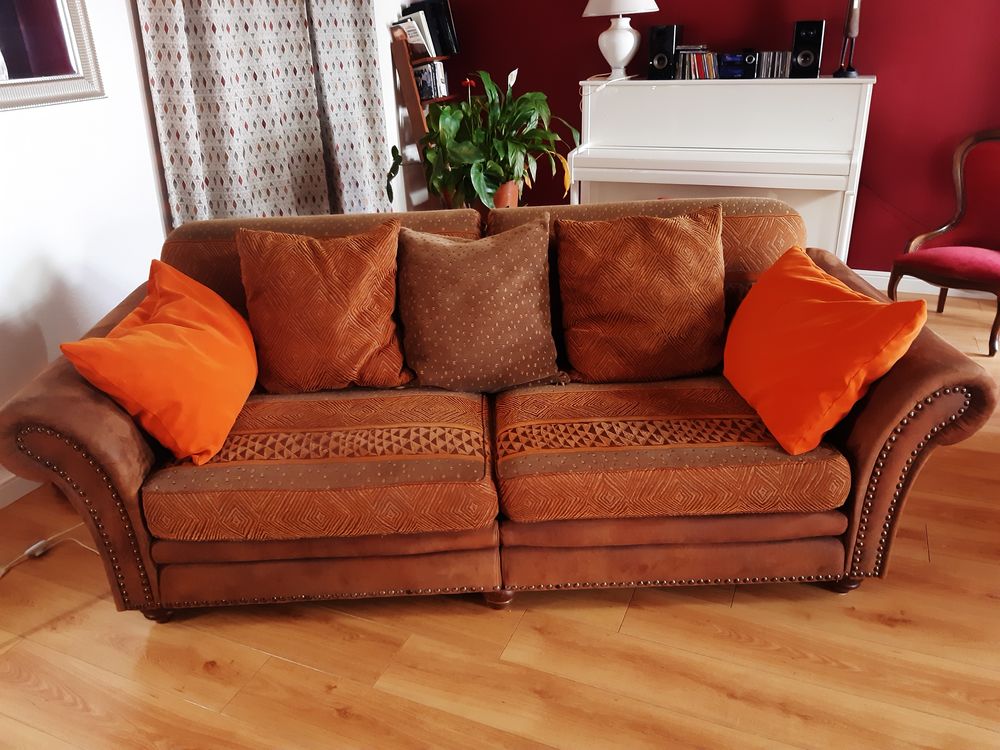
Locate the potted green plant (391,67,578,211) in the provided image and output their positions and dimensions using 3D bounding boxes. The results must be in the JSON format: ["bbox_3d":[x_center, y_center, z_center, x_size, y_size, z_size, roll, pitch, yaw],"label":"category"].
[{"bbox_3d":[-0.086,-1.286,4.236,0.970,0.780,0.680,-2,24,0],"label":"potted green plant"}]

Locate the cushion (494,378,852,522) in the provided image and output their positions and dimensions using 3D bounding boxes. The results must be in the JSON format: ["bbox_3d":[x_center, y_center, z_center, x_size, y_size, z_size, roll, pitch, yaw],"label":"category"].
[{"bbox_3d":[0.425,0.145,2.157,0.880,0.165,0.700,-2,24,0],"label":"cushion"}]

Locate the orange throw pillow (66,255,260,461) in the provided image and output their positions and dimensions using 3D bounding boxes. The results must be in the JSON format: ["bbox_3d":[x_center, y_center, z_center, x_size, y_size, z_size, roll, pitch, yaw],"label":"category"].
[{"bbox_3d":[-0.786,-0.045,1.821,0.150,0.400,0.410,-28,24,22],"label":"orange throw pillow"}]

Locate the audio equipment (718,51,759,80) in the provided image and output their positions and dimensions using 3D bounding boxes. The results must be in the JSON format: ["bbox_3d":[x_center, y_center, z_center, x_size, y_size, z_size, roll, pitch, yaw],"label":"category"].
[{"bbox_3d":[1.273,-1.653,4.015,0.195,0.125,0.230,8,26,22],"label":"audio equipment"}]

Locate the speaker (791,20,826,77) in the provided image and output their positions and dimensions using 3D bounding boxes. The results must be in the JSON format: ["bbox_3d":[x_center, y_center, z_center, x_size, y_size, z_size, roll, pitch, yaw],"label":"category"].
[{"bbox_3d":[1.608,-1.691,3.921,0.150,0.270,0.200,7,23,20],"label":"speaker"}]

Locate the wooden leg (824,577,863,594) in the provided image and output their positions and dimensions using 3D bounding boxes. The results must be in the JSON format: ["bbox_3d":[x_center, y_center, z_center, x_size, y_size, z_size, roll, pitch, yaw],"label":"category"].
[{"bbox_3d":[0.942,0.556,2.066,0.078,0.065,0.078,-2,24,0],"label":"wooden leg"}]

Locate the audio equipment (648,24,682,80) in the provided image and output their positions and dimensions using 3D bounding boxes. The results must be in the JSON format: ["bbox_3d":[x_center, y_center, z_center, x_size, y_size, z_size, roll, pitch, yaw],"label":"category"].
[{"bbox_3d":[0.917,-1.781,4.172,0.150,0.270,0.200,7,23,20],"label":"audio equipment"}]

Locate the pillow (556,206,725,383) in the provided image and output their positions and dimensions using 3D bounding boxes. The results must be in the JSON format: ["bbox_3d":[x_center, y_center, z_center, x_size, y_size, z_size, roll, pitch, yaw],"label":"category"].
[{"bbox_3d":[0.383,-0.216,2.054,0.440,0.450,0.150,-4,5,-2],"label":"pillow"}]

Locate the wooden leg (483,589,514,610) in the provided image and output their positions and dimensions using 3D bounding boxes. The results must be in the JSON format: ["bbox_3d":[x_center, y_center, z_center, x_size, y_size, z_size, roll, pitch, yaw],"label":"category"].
[{"bbox_3d":[0.000,0.594,2.064,0.078,0.065,0.078,-2,24,0],"label":"wooden leg"}]

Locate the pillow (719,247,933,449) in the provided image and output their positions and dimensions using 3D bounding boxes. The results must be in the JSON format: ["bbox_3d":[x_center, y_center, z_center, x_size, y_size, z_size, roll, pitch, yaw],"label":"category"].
[{"bbox_3d":[0.746,-0.080,1.847,0.150,0.410,0.420,21,18,-22],"label":"pillow"}]

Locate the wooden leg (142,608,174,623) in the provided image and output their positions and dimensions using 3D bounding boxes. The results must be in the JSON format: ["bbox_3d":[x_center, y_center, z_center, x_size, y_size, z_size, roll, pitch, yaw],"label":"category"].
[{"bbox_3d":[-0.934,0.631,2.062,0.078,0.065,0.078,-2,24,0],"label":"wooden leg"}]

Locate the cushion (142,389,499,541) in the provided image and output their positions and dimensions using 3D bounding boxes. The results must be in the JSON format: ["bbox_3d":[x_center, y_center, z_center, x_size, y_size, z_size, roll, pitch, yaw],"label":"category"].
[{"bbox_3d":[-0.393,0.182,1.898,0.750,0.150,0.610,-2,22,-2],"label":"cushion"}]

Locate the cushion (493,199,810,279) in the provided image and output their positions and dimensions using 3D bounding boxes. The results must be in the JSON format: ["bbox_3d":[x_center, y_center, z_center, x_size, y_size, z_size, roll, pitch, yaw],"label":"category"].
[{"bbox_3d":[0.440,-0.288,2.363,0.930,0.490,0.210,-2,14,0],"label":"cushion"}]

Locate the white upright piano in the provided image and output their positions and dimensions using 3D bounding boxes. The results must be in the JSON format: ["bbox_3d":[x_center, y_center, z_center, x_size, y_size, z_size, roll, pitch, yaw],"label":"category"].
[{"bbox_3d":[1.192,-1.044,4.253,1.511,1.166,0.590,7,23,20],"label":"white upright piano"}]

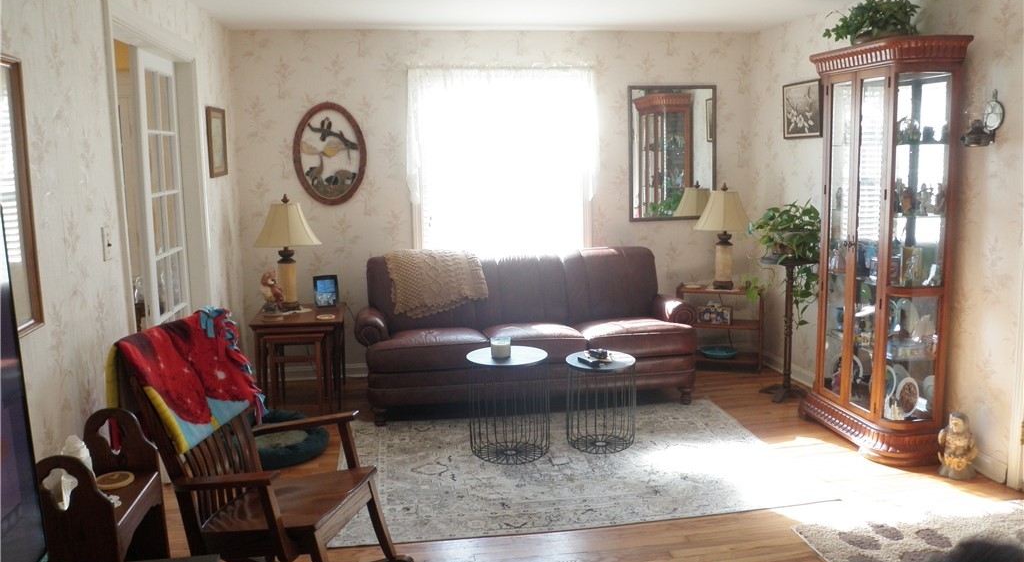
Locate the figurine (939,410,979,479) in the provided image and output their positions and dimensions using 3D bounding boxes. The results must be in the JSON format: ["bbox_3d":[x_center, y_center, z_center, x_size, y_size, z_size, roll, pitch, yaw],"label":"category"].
[{"bbox_3d":[2.144,0.779,3.989,0.187,0.310,0.170,4,10,33],"label":"figurine"}]

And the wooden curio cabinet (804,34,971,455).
[{"bbox_3d":[1.917,-0.169,4.362,0.408,2.063,0.895,-2,9,-8],"label":"wooden curio cabinet"}]

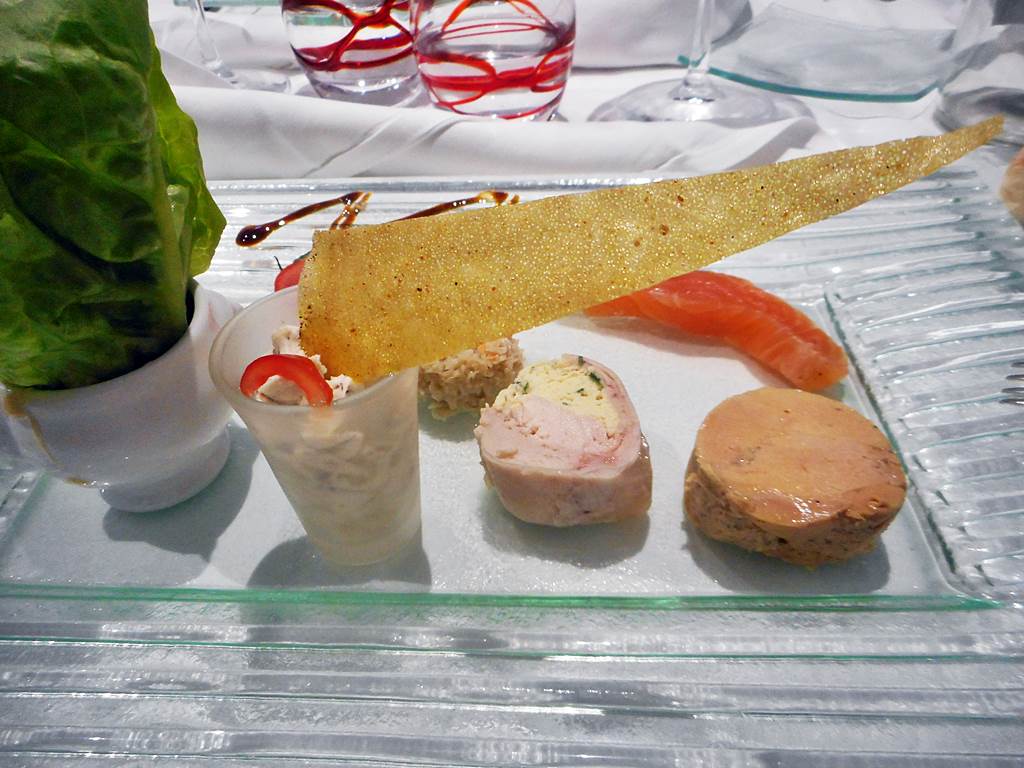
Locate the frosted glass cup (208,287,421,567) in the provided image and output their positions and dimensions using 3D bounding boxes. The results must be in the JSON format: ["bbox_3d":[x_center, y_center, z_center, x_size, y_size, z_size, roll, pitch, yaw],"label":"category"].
[{"bbox_3d":[-0.037,0.013,0.164,0.040,0.057,0.040,-2,43,0],"label":"frosted glass cup"}]

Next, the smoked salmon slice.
[{"bbox_3d":[0.063,-0.023,0.228,0.081,0.016,0.033,22,48,24],"label":"smoked salmon slice"}]

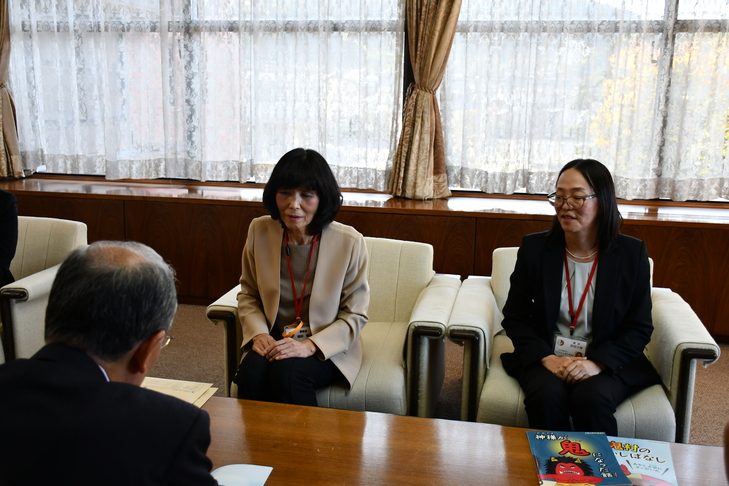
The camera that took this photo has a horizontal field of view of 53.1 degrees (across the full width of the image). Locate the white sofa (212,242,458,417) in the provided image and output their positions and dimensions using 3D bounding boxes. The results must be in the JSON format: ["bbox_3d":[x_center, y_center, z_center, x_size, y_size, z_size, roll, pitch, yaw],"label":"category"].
[{"bbox_3d":[-0.069,0.370,2.689,0.785,0.720,0.700,3,13,11],"label":"white sofa"}]

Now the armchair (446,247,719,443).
[{"bbox_3d":[0.709,0.415,2.536,0.785,0.720,0.700,3,13,11],"label":"armchair"}]

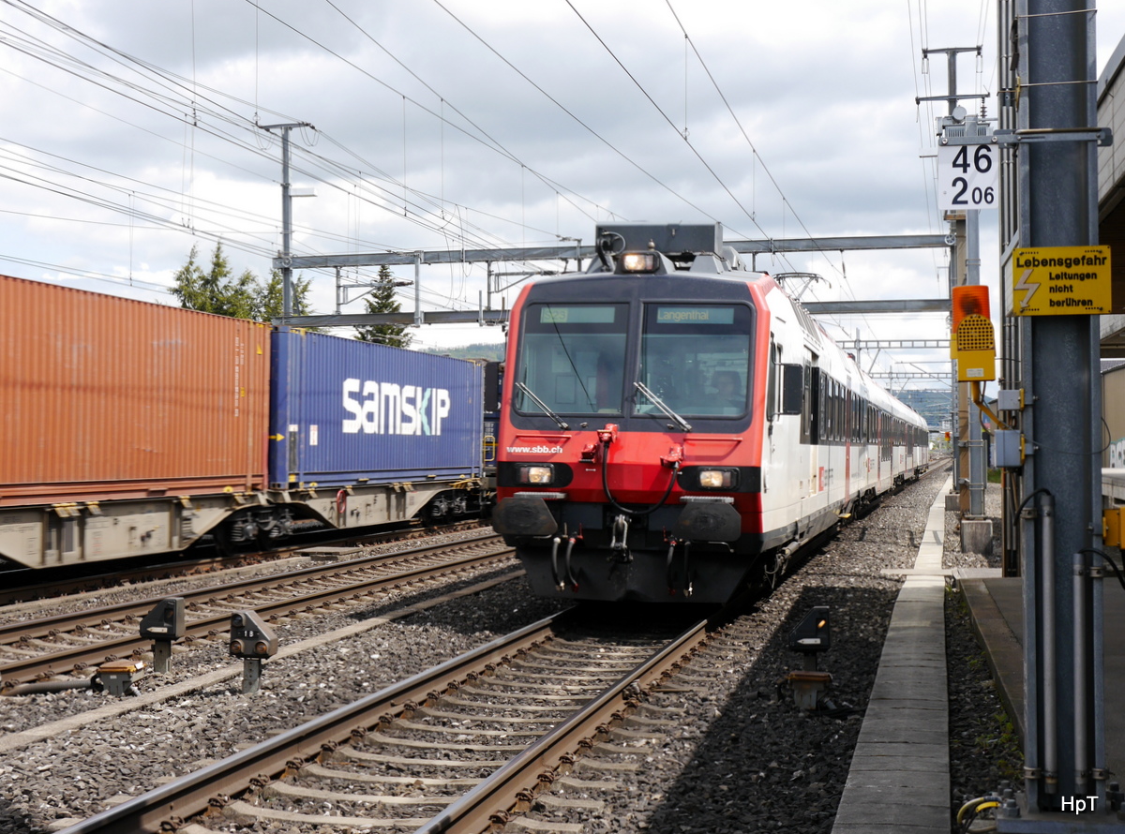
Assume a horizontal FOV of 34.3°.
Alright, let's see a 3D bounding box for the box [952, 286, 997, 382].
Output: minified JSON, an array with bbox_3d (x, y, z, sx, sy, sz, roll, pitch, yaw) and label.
[{"bbox_3d":[1.738,-0.352,7.700,0.182,0.395,0.200,-1,-1,11],"label":"box"}]

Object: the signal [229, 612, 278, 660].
[{"bbox_3d":[-2.322,1.639,13.700,0.318,0.335,0.190,-1,-1,11],"label":"signal"}]

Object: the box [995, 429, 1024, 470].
[{"bbox_3d":[1.861,0.135,7.600,0.104,0.151,0.130,-1,-1,11],"label":"box"}]

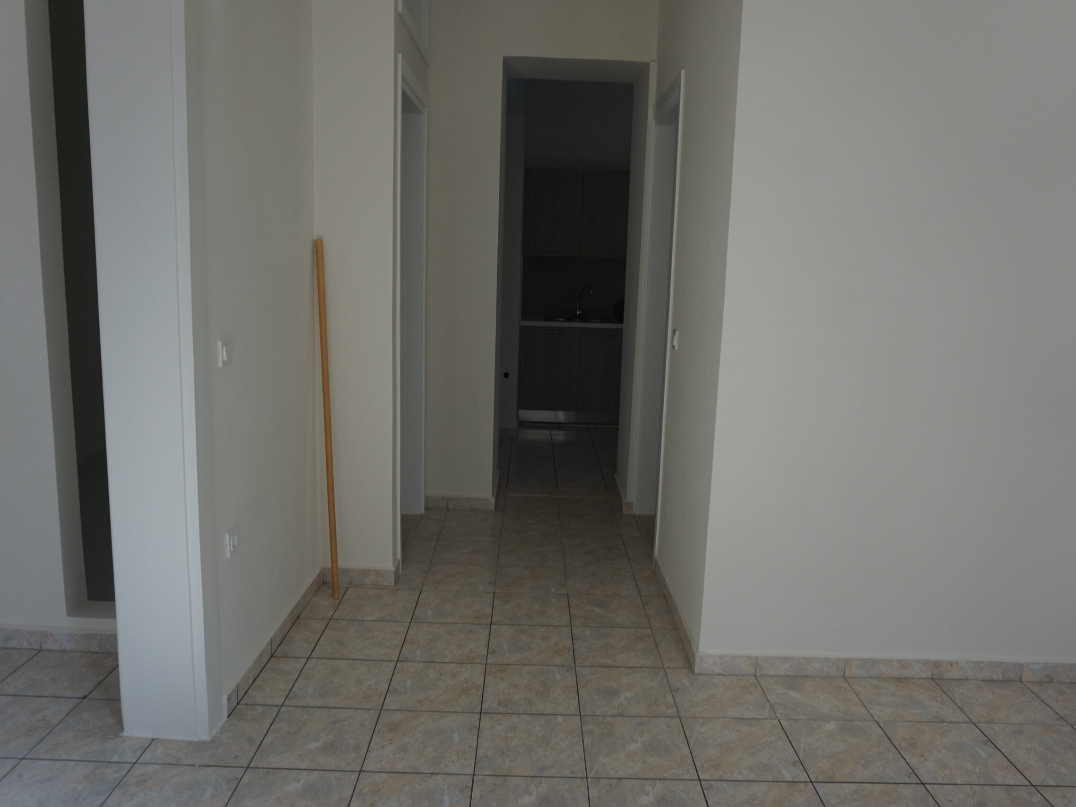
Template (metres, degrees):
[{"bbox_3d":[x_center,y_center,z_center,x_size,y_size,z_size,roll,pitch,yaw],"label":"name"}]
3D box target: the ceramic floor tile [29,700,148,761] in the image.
[{"bbox_3d":[-1.249,0.950,2.341,0.307,0.011,0.307,2,10,-1],"label":"ceramic floor tile"}]

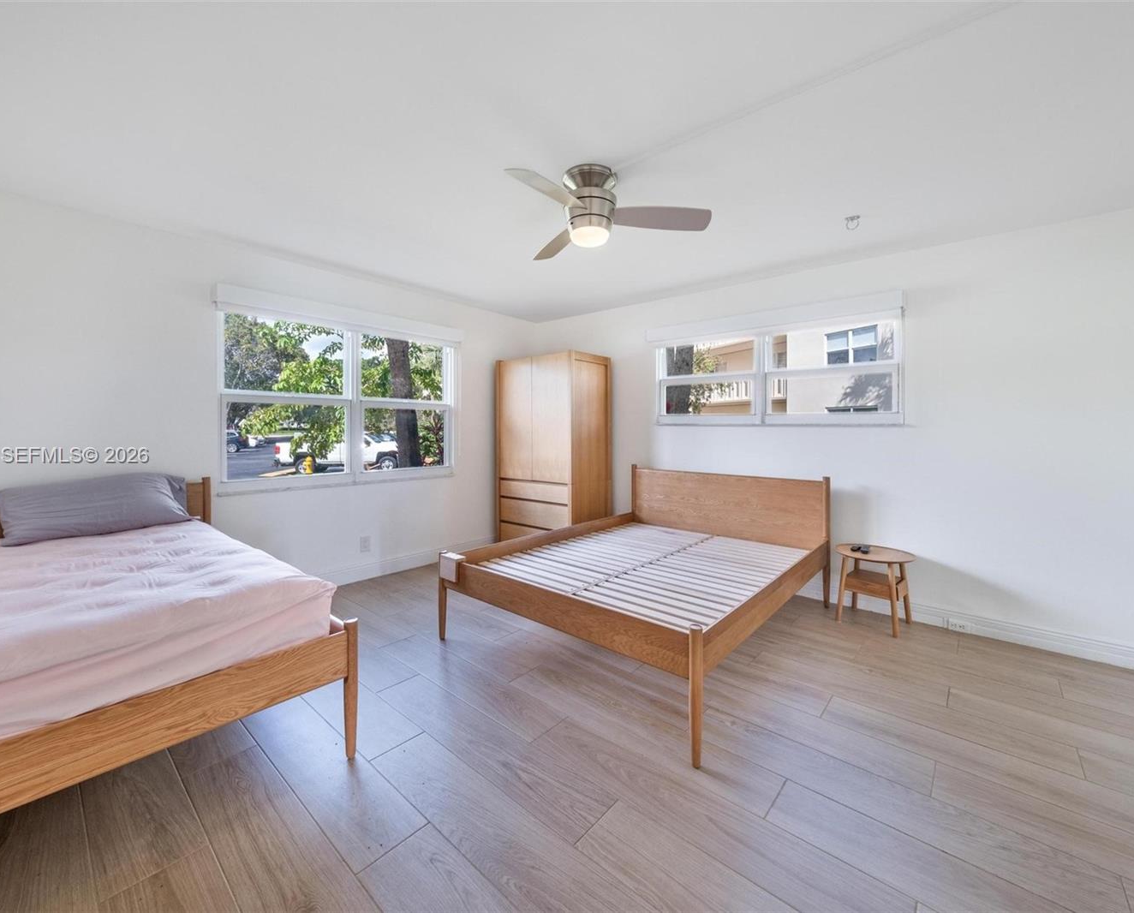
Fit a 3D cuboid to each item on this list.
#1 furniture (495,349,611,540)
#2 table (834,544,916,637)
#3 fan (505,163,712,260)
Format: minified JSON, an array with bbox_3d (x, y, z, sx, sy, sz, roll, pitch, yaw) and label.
[{"bbox_3d":[-0.140,-0.010,4.610,1.000,1.930,0.600,2,3,42],"label":"furniture"},{"bbox_3d":[1.962,0.845,2.926,0.420,0.445,0.420,2,3,42],"label":"table"},{"bbox_3d":[0.140,-1.170,2.190,1.000,0.310,1.060,0,2,0],"label":"fan"}]

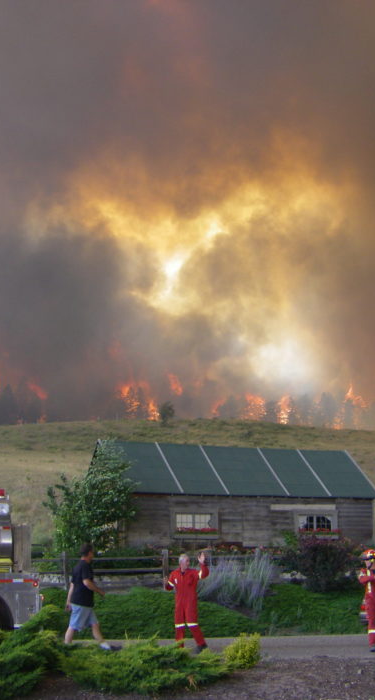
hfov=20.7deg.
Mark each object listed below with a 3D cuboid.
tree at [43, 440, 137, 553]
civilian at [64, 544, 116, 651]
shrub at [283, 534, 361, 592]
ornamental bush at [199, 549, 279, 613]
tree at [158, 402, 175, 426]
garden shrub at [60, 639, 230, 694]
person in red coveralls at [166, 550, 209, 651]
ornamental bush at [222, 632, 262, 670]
[{"bbox_3d":[-2.869,4.361,30.300,2.781,3.370,2.642,0,-11,0],"label":"tree"},{"bbox_3d":[-1.631,4.207,17.400,0.920,1.797,0.580,2,-11,-8],"label":"civilian"},{"bbox_3d":[3.381,5.333,25.655,1.953,1.401,1.800,0,-11,0],"label":"shrub"},{"bbox_3d":[1.260,5.677,25.300,1.927,1.519,1.638,0,-11,0],"label":"ornamental bush"},{"bbox_3d":[-3.075,9.295,150.000,2.636,3.829,2.636,0,-11,0],"label":"tree"},{"bbox_3d":[-0.553,4.014,13.180,2.186,0.584,1.800,0,-11,0],"label":"garden shrub"},{"bbox_3d":[0.000,4.474,18.183,0.780,1.778,0.500,-2,-11,8],"label":"person in red coveralls"},{"bbox_3d":[0.758,4.306,14.651,0.543,0.512,0.550,0,-11,0],"label":"ornamental bush"}]

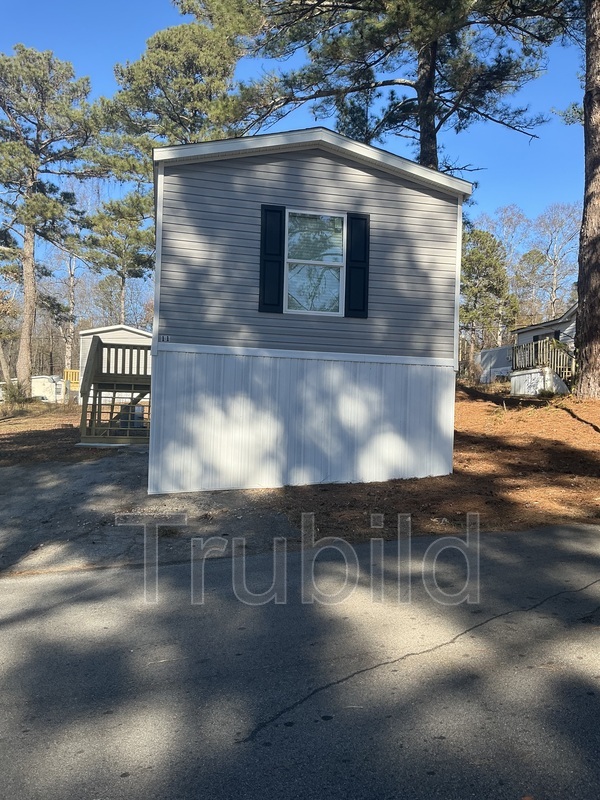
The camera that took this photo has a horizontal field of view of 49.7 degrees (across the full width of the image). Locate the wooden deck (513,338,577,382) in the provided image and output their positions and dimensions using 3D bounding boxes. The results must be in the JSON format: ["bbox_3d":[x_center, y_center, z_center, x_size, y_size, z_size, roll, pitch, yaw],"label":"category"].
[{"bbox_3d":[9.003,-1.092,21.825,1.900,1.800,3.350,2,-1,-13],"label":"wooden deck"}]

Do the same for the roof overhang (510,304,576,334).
[{"bbox_3d":[9.816,-3.115,25.426,1.000,0.650,4.300,2,-1,-13],"label":"roof overhang"}]

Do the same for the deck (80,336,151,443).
[{"bbox_3d":[-4.403,-0.276,16.100,1.600,2.580,3.400,2,-1,-13],"label":"deck"}]

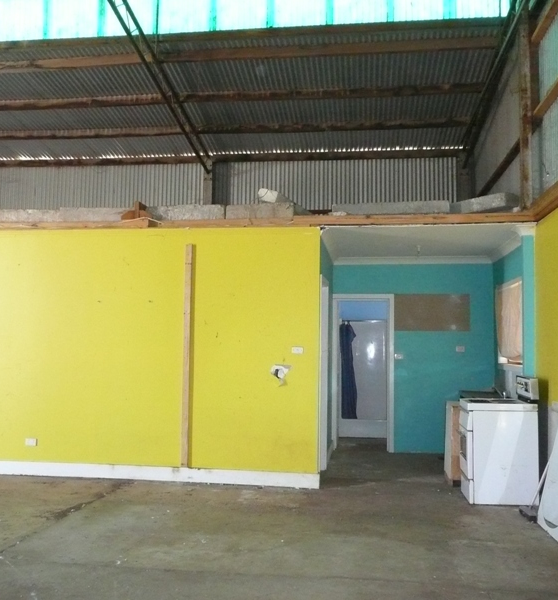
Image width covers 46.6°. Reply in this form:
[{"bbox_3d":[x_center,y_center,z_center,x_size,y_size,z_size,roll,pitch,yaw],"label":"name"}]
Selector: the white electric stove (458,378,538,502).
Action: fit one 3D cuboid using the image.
[{"bbox_3d":[2.041,1.291,6.082,0.635,1.130,0.550,0,-4,7],"label":"white electric stove"}]

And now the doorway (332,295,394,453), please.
[{"bbox_3d":[1.145,0.994,8.897,0.840,2.130,0.130,0,-4,7],"label":"doorway"}]

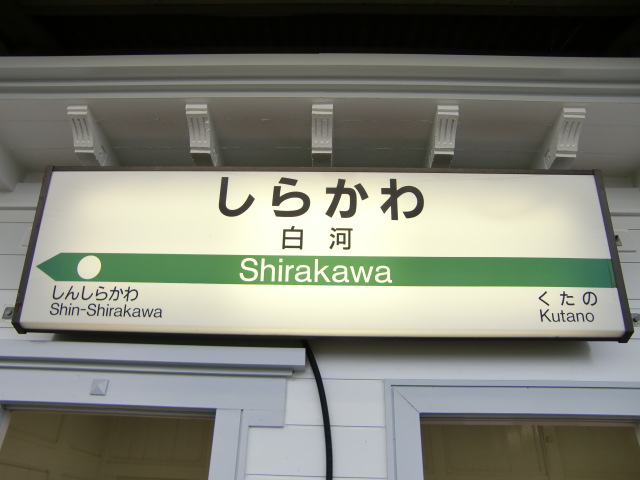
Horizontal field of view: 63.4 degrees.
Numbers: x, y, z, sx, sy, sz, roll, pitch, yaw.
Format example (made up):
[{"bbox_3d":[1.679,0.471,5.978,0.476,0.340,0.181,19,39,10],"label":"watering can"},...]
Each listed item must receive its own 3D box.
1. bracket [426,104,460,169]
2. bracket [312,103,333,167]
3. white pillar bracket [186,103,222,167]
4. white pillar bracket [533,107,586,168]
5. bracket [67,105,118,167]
[{"bbox_3d":[0.466,-0.333,2.003,0.077,0.132,0.383,1,-29,2],"label":"bracket"},{"bbox_3d":[0.013,-0.340,2.015,0.077,0.132,0.383,1,-29,2],"label":"bracket"},{"bbox_3d":[-0.450,-0.344,2.034,0.077,0.132,0.383,1,-29,2],"label":"white pillar bracket"},{"bbox_3d":[0.921,-0.319,2.002,0.077,0.132,0.383,1,-29,2],"label":"white pillar bracket"},{"bbox_3d":[-0.897,-0.345,2.057,0.077,0.132,0.383,1,-29,2],"label":"bracket"}]

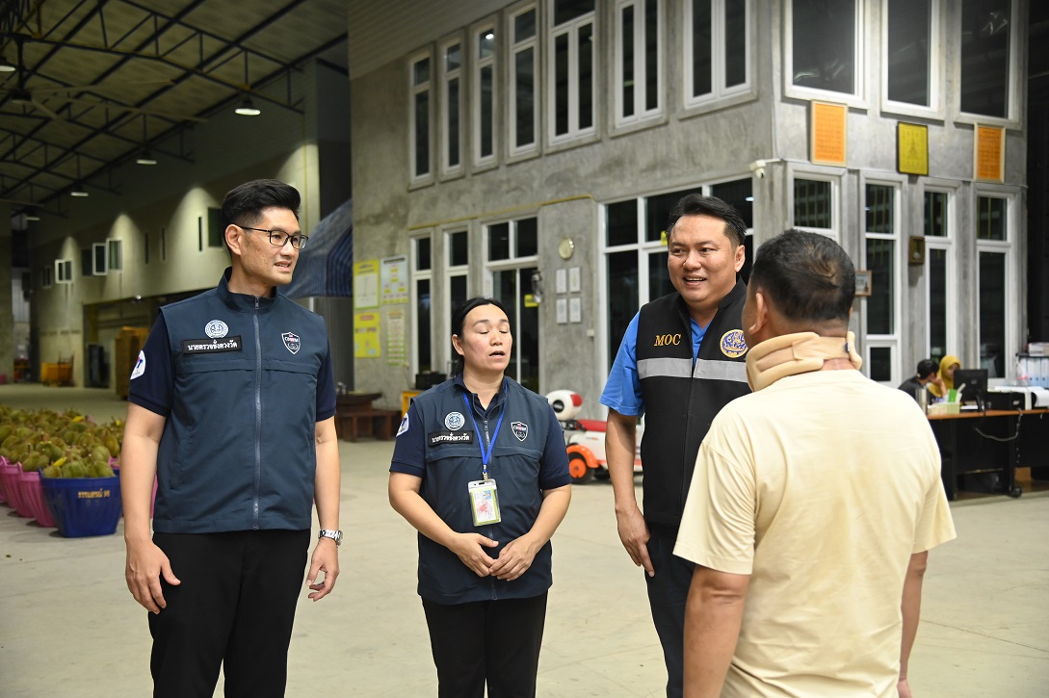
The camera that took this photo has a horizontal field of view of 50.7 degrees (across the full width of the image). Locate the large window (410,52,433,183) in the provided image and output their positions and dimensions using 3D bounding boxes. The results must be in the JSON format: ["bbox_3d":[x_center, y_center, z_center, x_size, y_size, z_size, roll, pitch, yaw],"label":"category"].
[{"bbox_3d":[-1.497,-3.376,16.314,0.120,1.812,0.691,-1,1,-32],"label":"large window"}]

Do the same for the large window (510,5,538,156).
[{"bbox_3d":[0.028,-3.345,13.857,0.120,1.792,0.673,-1,1,-32],"label":"large window"}]

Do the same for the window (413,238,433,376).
[{"bbox_3d":[-1.454,-0.552,16.290,0.120,2.206,0.710,-1,1,-32],"label":"window"}]

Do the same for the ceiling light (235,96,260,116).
[{"bbox_3d":[-4.621,-4.050,18.500,0.420,0.280,0.420,0,1,-3],"label":"ceiling light"}]

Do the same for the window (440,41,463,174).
[{"bbox_3d":[-0.978,-3.358,15.477,0.120,1.800,0.636,-1,1,-32],"label":"window"}]

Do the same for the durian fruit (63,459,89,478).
[{"bbox_3d":[-3.285,0.899,8.100,0.200,0.220,0.200,0,1,-3],"label":"durian fruit"}]

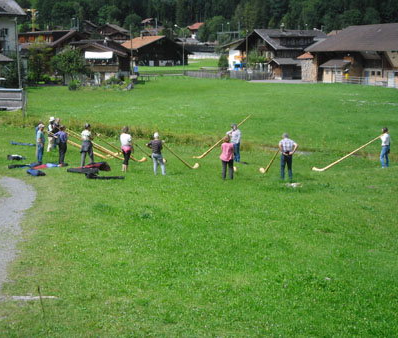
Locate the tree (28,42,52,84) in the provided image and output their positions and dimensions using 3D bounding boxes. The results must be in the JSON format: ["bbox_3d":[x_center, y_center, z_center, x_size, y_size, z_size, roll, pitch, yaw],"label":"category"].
[{"bbox_3d":[-23.878,-15.931,145.000,3.600,6.200,3.600,0,7,0],"label":"tree"}]

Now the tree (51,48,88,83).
[{"bbox_3d":[-18.164,-14.377,135.000,5.300,5.100,5.000,0,7,0],"label":"tree"}]

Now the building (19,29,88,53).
[{"bbox_3d":[-23.294,-18.319,152.000,12.000,7.800,9.500,6,9,44],"label":"building"}]

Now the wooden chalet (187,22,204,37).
[{"bbox_3d":[-1.247,-57.243,400.000,8.500,7.200,8.500,2,7,14],"label":"wooden chalet"}]

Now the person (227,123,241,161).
[{"bbox_3d":[1.556,-1.183,43.400,0.600,1.740,0.450,4,8,30],"label":"person"}]

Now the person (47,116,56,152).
[{"bbox_3d":[-7.386,-1.715,48.200,0.450,1.760,0.500,3,8,24],"label":"person"}]

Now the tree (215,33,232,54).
[{"bbox_3d":[7.255,-36.884,285.000,5.400,7.000,5.400,0,7,0],"label":"tree"}]

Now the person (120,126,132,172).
[{"bbox_3d":[-2.734,-0.735,36.300,0.500,1.710,0.320,3,8,20],"label":"person"}]

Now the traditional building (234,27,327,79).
[{"bbox_3d":[13.520,-18.320,154.000,13.000,8.300,10.200,-6,9,-38],"label":"traditional building"}]

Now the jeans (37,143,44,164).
[{"bbox_3d":[-7.015,-0.686,42.600,0.330,0.960,0.400,3,8,21],"label":"jeans"}]

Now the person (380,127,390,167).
[{"bbox_3d":[7.654,-0.874,39.500,0.380,1.700,0.460,0,7,0],"label":"person"}]

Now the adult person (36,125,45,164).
[{"bbox_3d":[-6.812,-1.078,41.500,0.340,1.710,0.460,-2,7,-14],"label":"adult person"}]

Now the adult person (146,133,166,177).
[{"bbox_3d":[-1.718,-0.608,38.900,0.720,1.740,0.420,2,7,14],"label":"adult person"}]

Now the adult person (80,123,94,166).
[{"bbox_3d":[-4.495,-0.966,38.800,0.550,1.740,0.420,4,8,30],"label":"adult person"}]

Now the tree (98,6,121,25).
[{"bbox_3d":[-34.405,-58.423,370.000,8.500,9.500,8.500,0,7,0],"label":"tree"}]

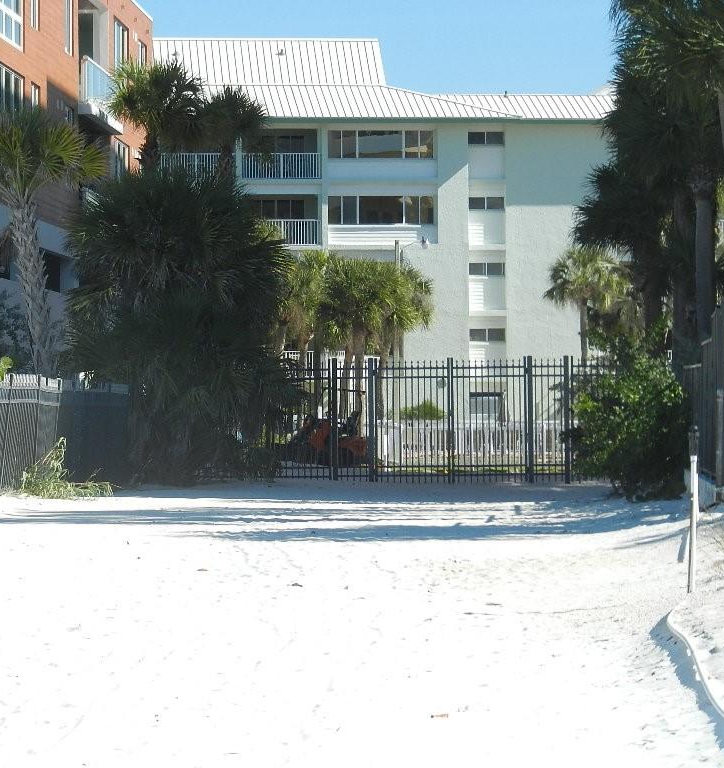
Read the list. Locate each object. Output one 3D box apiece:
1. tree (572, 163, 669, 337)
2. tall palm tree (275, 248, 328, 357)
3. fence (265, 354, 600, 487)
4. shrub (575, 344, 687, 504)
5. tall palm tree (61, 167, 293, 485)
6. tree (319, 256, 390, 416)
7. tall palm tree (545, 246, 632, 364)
[{"bbox_3d":[5.799,-1.443,78.000,2.700,6.696,2.700,-1,0,0],"label":"tree"},{"bbox_3d":[-1.955,-0.867,112.000,2.300,6.608,2.300,-1,0,0],"label":"tall palm tree"},{"bbox_3d":[1.448,0.683,69.037,6.316,2.410,0.120,-1,0,9],"label":"fence"},{"bbox_3d":[3.985,0.527,54.000,1.750,2.345,1.800,-1,0,0],"label":"shrub"},{"bbox_3d":[-3.417,-1.111,68.500,4.300,5.968,4.200,-1,0,0],"label":"tall palm tree"},{"bbox_3d":[-0.163,-0.698,108.000,2.400,6.173,2.400,-1,0,0],"label":"tree"},{"bbox_3d":[7.561,-1.136,122.000,2.800,7.083,2.800,-1,0,0],"label":"tall palm tree"}]

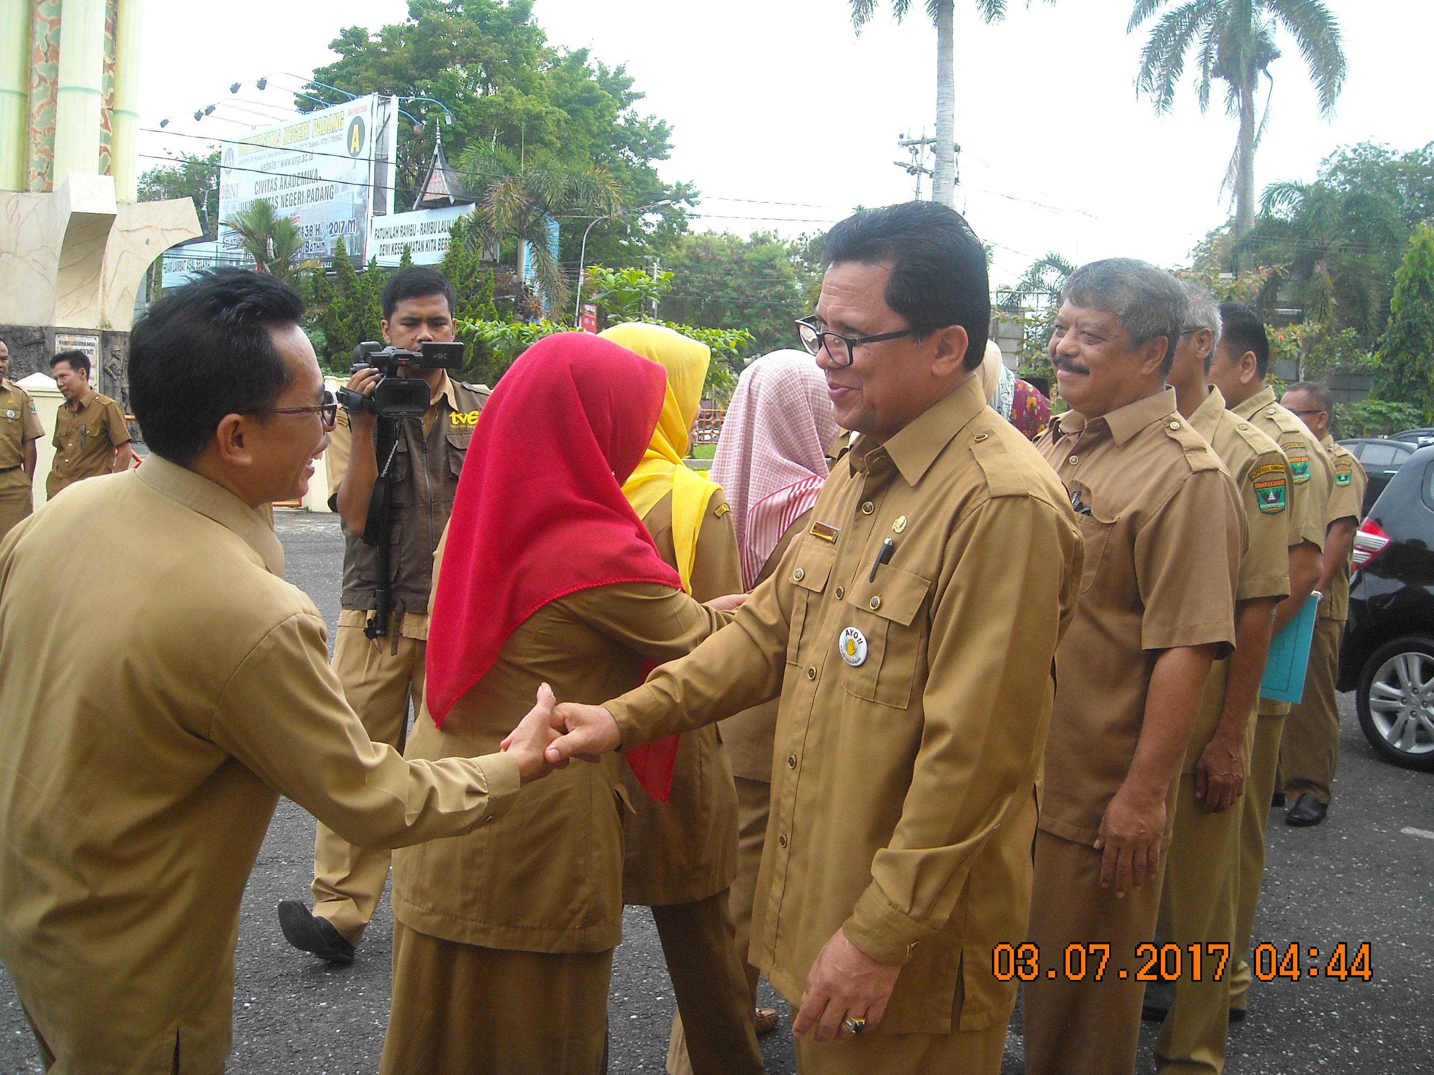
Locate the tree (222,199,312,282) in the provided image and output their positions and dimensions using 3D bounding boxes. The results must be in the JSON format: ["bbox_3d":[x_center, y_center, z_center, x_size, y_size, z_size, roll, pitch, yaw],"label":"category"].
[{"bbox_3d":[-6.817,-2.550,21.921,1.500,4.850,1.500,1,2,0],"label":"tree"}]

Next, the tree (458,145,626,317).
[{"bbox_3d":[-3.067,-3.316,24.890,2.900,6.300,2.900,1,2,0],"label":"tree"}]

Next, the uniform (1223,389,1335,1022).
[{"bbox_3d":[1.248,0.367,3.477,0.380,1.440,0.500,1,2,-10],"label":"uniform"}]

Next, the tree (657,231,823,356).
[{"bbox_3d":[0.757,-5.359,47.823,6.200,9.300,6.000,1,2,0],"label":"tree"}]

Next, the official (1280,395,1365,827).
[{"bbox_3d":[2.214,0.242,5.462,0.400,1.650,0.490,1,2,-16],"label":"official"}]

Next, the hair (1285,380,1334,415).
[{"bbox_3d":[2.206,-0.521,5.402,0.190,0.130,0.170,0,3,-26],"label":"hair"}]

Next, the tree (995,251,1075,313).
[{"bbox_3d":[5.076,-2.116,22.929,1.800,4.600,1.800,1,2,0],"label":"tree"}]

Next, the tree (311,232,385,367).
[{"bbox_3d":[-5.601,-2.250,21.932,1.250,4.300,1.250,1,2,0],"label":"tree"}]

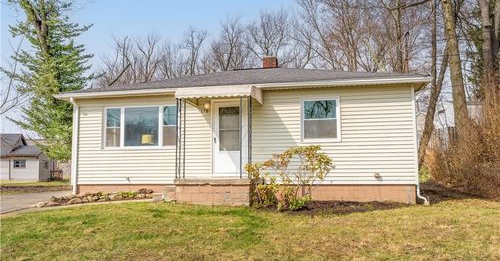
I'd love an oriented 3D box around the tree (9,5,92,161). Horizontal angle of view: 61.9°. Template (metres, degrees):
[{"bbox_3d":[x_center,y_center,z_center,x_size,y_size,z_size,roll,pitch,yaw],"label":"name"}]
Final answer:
[{"bbox_3d":[-11.600,-2.250,24.500,5.500,10.400,5.300,-1,-4,0],"label":"tree"}]

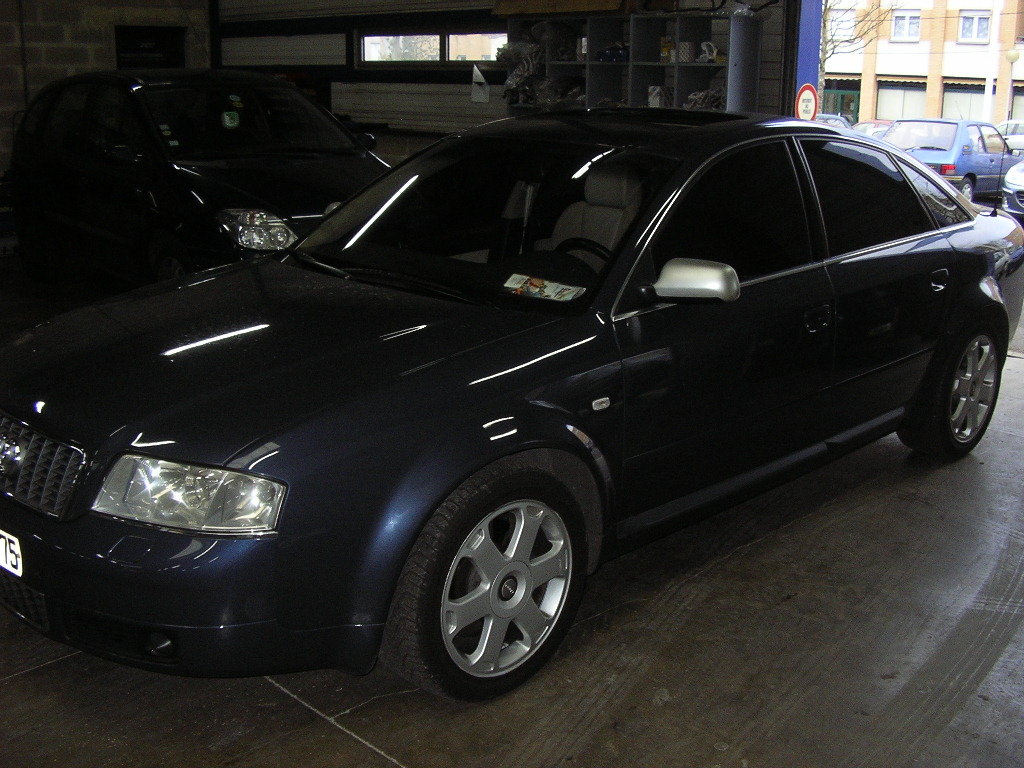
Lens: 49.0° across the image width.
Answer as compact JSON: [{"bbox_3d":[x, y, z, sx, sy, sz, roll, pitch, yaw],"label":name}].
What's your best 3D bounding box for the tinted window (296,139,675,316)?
[{"bbox_3d":[-0.106,-0.571,3.722,1.360,0.160,0.730,15,55,43],"label":"tinted window"}]

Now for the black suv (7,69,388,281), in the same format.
[{"bbox_3d":[-2.330,-1.510,8.450,1.760,1.620,4.300,-12,19,-38],"label":"black suv"}]

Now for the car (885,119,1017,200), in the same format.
[{"bbox_3d":[7.360,-3.610,18.400,3.700,1.370,1.570,-14,20,-42],"label":"car"}]

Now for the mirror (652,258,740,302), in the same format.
[{"bbox_3d":[0.516,-0.288,3.087,0.140,0.120,0.205,-14,21,-43],"label":"mirror"}]

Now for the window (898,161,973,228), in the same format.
[{"bbox_3d":[1.680,-0.770,4.492,0.500,0.300,0.060,-14,-1,-43],"label":"window"}]

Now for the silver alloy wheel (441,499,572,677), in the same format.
[{"bbox_3d":[-0.057,0.502,2.892,0.460,0.460,0.180,-14,21,-43],"label":"silver alloy wheel"}]

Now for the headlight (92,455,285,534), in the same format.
[{"bbox_3d":[-0.706,0.247,2.473,0.460,0.145,0.210,9,17,31],"label":"headlight"}]

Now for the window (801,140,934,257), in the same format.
[{"bbox_3d":[1.326,-0.714,4.155,0.820,0.410,0.060,-14,-1,-43],"label":"window"}]

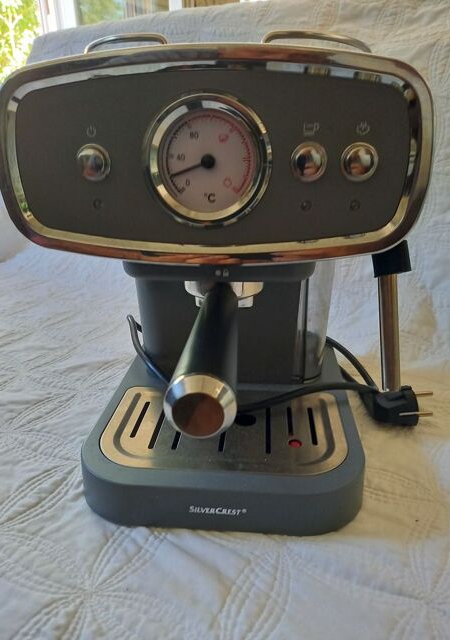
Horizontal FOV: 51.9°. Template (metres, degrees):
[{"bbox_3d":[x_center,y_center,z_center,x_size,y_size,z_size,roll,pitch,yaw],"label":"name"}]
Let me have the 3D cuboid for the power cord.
[{"bbox_3d":[0.043,0.043,0.482,0.303,0.076,0.176,1,21,5],"label":"power cord"}]

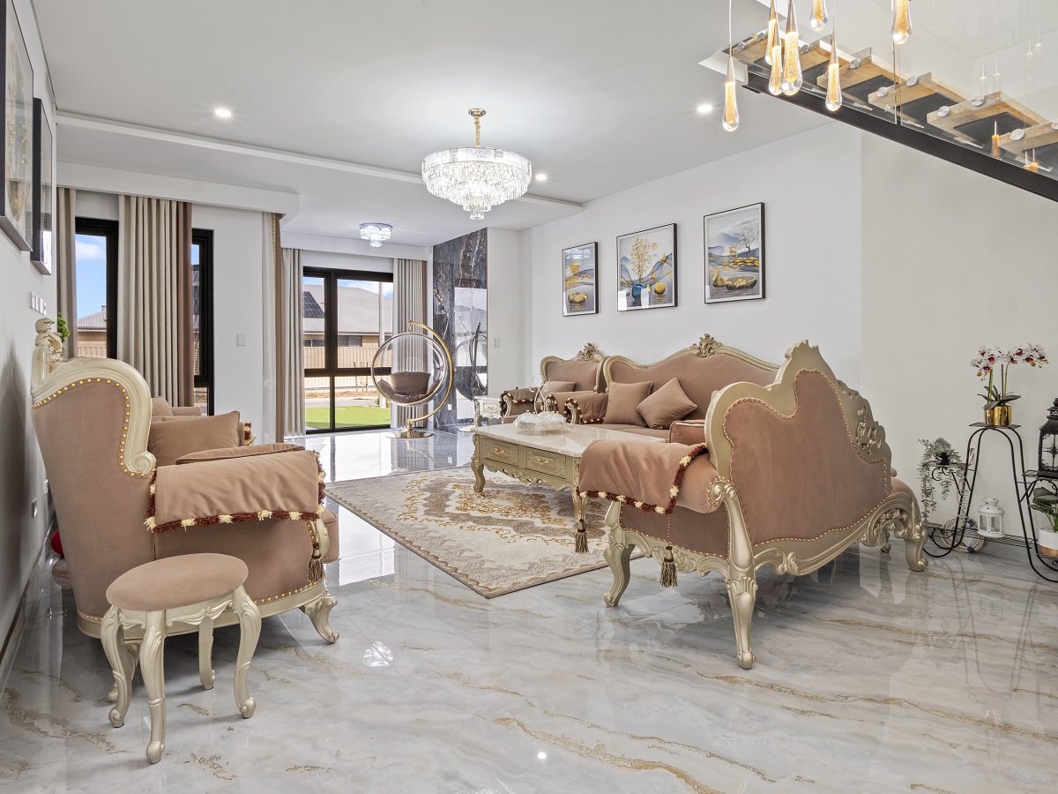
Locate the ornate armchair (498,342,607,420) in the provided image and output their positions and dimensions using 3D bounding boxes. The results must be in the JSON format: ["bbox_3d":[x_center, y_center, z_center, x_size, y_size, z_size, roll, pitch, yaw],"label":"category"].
[{"bbox_3d":[0.311,0.060,5.444,0.870,1.190,0.950,-3,5,-37],"label":"ornate armchair"}]

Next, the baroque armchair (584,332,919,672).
[{"bbox_3d":[1.071,0.293,2.579,1.480,1.112,0.853,-3,5,-35],"label":"baroque armchair"}]

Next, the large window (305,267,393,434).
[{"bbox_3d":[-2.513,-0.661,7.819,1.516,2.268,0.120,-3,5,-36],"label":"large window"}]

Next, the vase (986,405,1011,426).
[{"bbox_3d":[2.303,0.091,2.690,0.128,0.095,0.128,-3,5,-36],"label":"vase"}]

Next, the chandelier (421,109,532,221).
[{"bbox_3d":[-0.330,-1.484,3.541,0.692,0.670,0.692,0,4,0],"label":"chandelier"}]

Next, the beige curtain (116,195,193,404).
[{"bbox_3d":[-3.251,-0.490,4.793,0.546,2.450,0.160,-3,5,-36],"label":"beige curtain"}]

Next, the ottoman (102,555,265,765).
[{"bbox_3d":[-1.013,0.739,1.628,0.375,0.445,0.375,2,5,37],"label":"ottoman"}]

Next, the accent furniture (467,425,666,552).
[{"bbox_3d":[0.293,0.518,3.869,0.850,0.490,1.470,-2,5,-31],"label":"accent furniture"}]

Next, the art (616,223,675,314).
[{"bbox_3d":[1.078,-1.185,5.134,0.035,0.728,0.694,-3,5,-37],"label":"art"}]

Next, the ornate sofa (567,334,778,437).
[{"bbox_3d":[1.185,0.124,4.277,0.880,1.220,2.030,-3,5,-37],"label":"ornate sofa"}]

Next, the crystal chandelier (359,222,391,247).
[{"bbox_3d":[-1.819,-1.884,6.478,0.374,0.250,0.374,-3,5,-36],"label":"crystal chandelier"}]

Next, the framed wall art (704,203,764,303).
[{"bbox_3d":[1.678,-1.171,4.558,0.040,0.756,0.530,-3,5,-37],"label":"framed wall art"}]

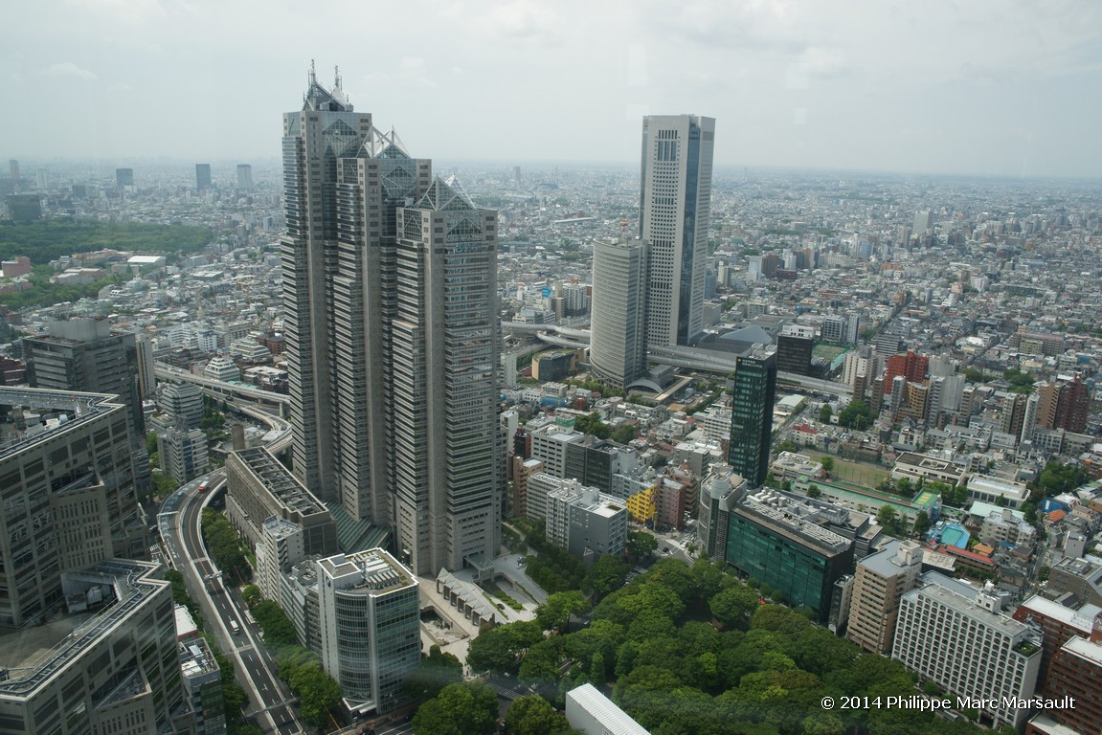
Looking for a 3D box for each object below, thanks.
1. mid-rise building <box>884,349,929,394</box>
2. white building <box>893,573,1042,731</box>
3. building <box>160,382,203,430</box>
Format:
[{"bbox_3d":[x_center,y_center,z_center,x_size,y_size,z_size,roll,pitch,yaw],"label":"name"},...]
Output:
[{"bbox_3d":[308.930,6.410,693.440,33.000,42.000,21.000,8,16,24],"label":"mid-rise building"},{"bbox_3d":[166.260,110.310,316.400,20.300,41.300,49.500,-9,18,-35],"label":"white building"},{"bbox_3d":[-272.260,30.740,588.500,31.200,32.200,19.000,14,20,40],"label":"building"}]

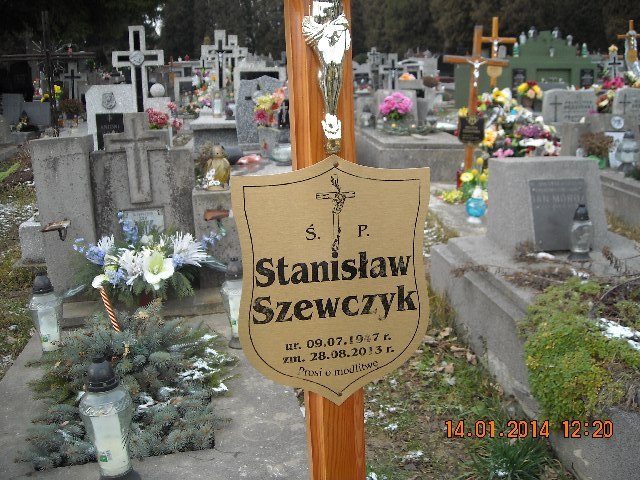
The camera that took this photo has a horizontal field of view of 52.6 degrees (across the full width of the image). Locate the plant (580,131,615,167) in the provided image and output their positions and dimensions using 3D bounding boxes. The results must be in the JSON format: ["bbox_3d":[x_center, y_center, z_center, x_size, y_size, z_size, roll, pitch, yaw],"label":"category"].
[{"bbox_3d":[2.484,-0.801,5.792,0.290,0.320,0.280,-2,15,-7],"label":"plant"}]

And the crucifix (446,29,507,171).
[{"bbox_3d":[1.512,-1.245,6.293,0.660,1.600,0.090,-2,15,-6],"label":"crucifix"}]

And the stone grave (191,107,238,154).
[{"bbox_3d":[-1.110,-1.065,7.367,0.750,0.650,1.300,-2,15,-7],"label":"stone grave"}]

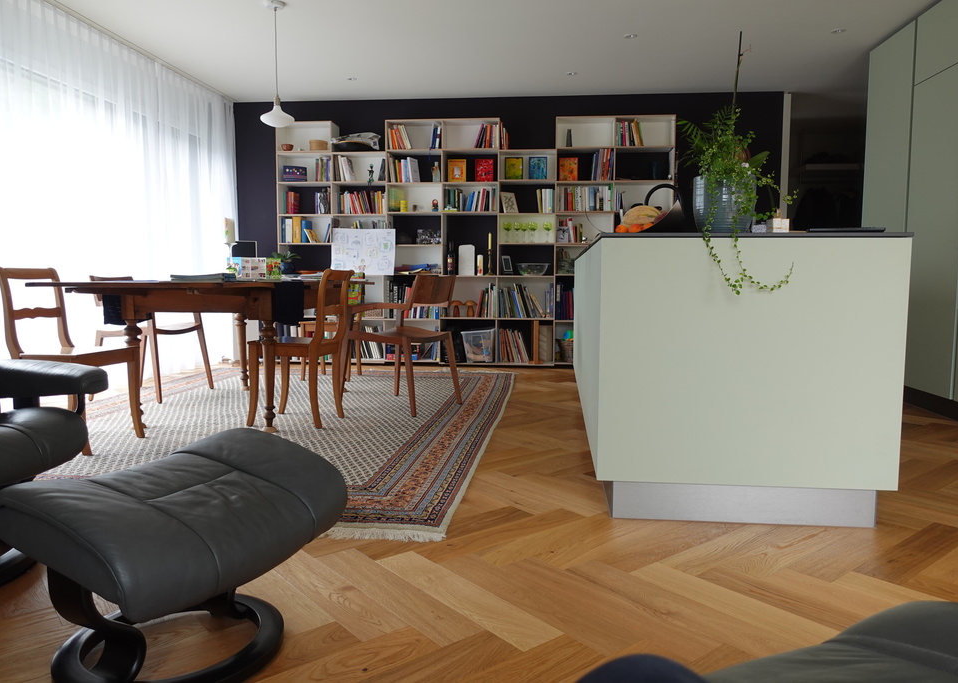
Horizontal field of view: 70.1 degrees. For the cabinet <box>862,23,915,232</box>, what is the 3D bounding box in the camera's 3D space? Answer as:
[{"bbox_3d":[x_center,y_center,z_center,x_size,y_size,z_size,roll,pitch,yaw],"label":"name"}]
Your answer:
[{"bbox_3d":[3.164,-0.883,4.841,0.593,2.481,0.656,1,5,6],"label":"cabinet"}]

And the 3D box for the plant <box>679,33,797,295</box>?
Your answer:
[{"bbox_3d":[0.835,-0.575,2.232,0.379,0.837,0.371,1,5,6],"label":"plant"}]

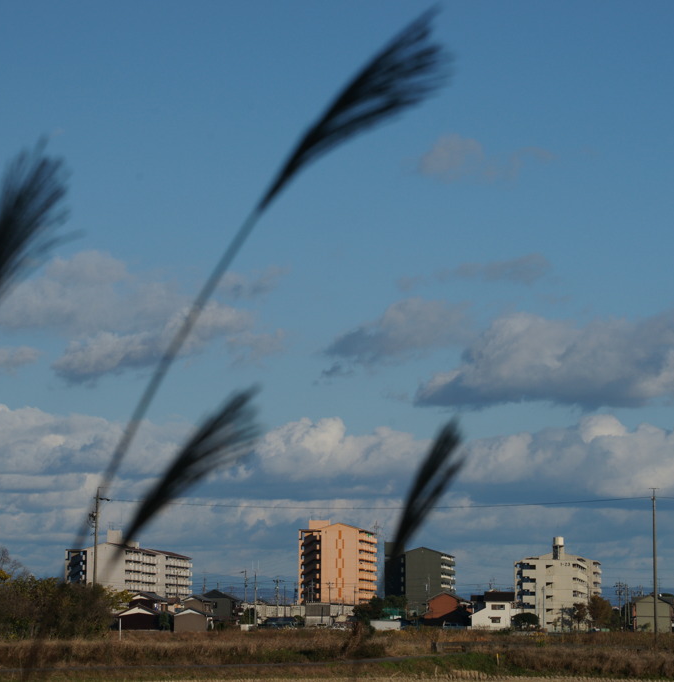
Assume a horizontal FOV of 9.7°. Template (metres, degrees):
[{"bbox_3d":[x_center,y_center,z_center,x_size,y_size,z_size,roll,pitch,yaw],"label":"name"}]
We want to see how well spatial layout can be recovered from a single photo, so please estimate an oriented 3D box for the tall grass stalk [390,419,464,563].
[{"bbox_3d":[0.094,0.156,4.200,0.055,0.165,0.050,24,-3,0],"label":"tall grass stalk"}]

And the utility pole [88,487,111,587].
[{"bbox_3d":[-22.215,20.774,370.000,2.100,14.200,1.200,0,-4,0],"label":"utility pole"}]

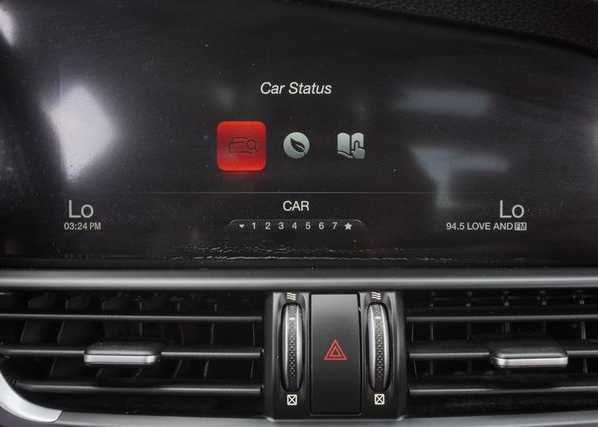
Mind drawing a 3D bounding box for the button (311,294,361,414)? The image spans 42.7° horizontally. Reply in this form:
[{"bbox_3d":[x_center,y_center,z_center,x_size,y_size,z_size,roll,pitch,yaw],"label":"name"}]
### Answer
[{"bbox_3d":[0.016,0.060,0.328,0.021,0.051,0.008,0,-14,0],"label":"button"}]

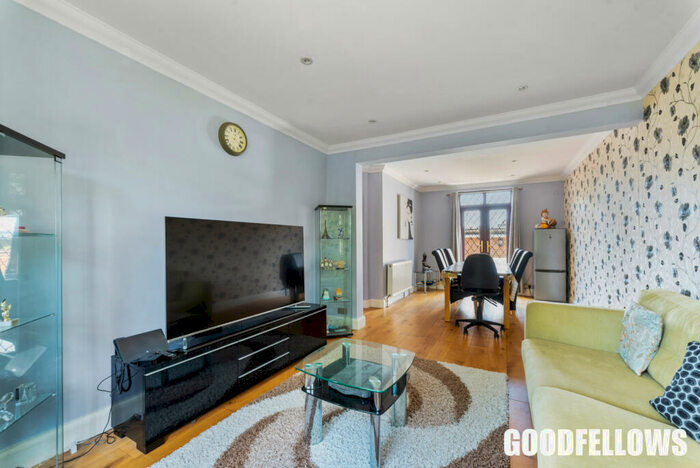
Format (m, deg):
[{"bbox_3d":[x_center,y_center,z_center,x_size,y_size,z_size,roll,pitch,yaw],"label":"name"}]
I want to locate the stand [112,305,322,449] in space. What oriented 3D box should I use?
[{"bbox_3d":[-0.890,1.028,2.416,0.430,0.475,1.780,0,-2,30],"label":"stand"}]

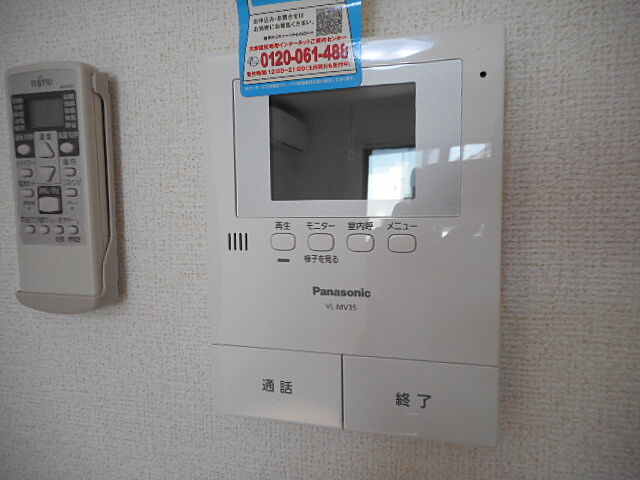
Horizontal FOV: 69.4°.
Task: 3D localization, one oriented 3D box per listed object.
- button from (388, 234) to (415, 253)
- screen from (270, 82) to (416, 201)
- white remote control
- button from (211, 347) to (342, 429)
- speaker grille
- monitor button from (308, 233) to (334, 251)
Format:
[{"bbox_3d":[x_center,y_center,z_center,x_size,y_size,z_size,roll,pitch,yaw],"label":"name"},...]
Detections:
[{"bbox_3d":[0.037,0.002,0.205,0.012,0.008,0.004,1,6,15],"label":"button"},{"bbox_3d":[0.009,-0.043,0.209,0.067,0.049,0.005,1,6,15],"label":"screen"},{"bbox_3d":[-0.148,-0.028,0.268,0.054,0.137,0.024,1,6,15],"label":"white remote control"},{"bbox_3d":[-0.021,0.071,0.231,0.069,0.037,0.007,1,6,15],"label":"button"},{"bbox_3d":[-0.040,0.001,0.226,0.011,0.008,0.003,1,6,15],"label":"speaker grille"},{"bbox_3d":[0.001,0.001,0.215,0.012,0.009,0.004,1,6,15],"label":"monitor button"}]

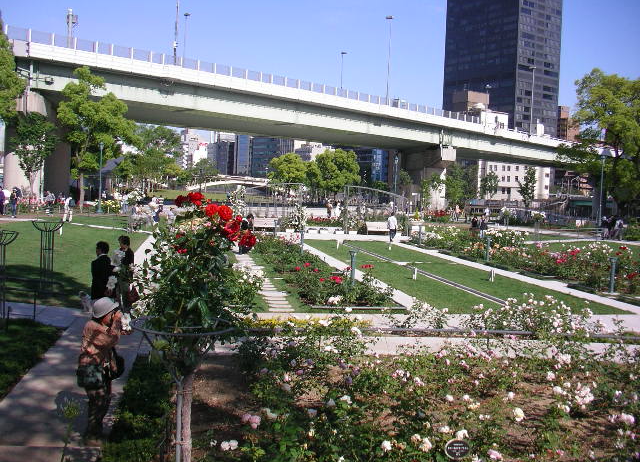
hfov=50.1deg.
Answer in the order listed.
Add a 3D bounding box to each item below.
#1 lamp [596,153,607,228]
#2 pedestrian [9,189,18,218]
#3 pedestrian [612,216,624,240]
[{"bbox_3d":[25.970,-3.684,63.000,0.500,6.600,0.500,2,3,0],"label":"lamp"},{"bbox_3d":[-19.234,-1.728,43.000,0.500,1.660,0.420,5,4,39],"label":"pedestrian"},{"bbox_3d":[21.169,-0.108,48.542,0.420,1.630,0.500,2,3,6],"label":"pedestrian"}]

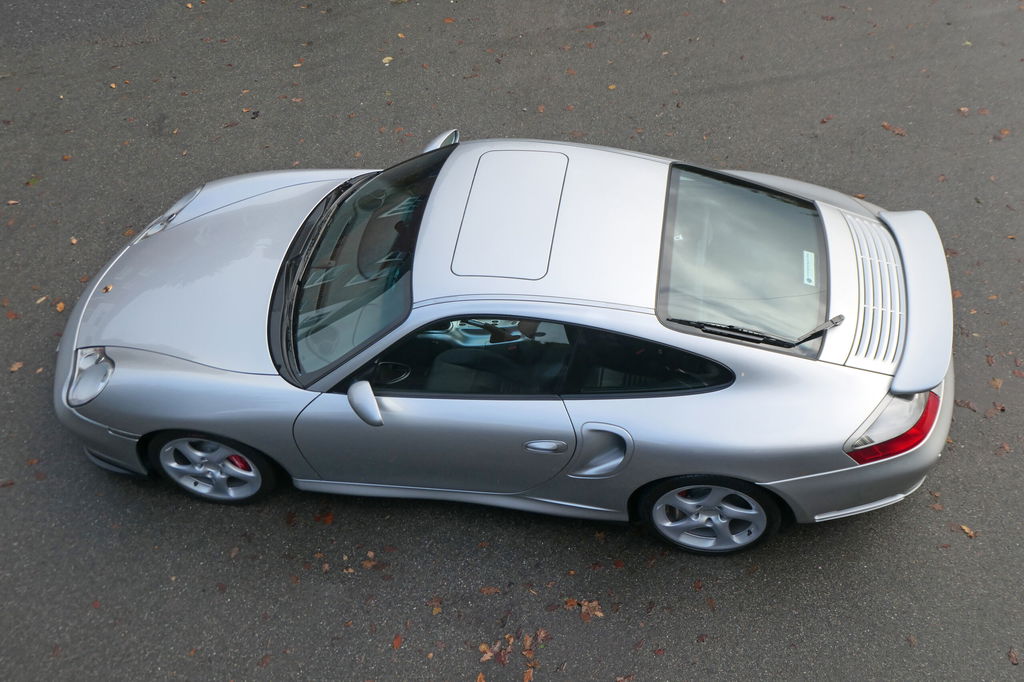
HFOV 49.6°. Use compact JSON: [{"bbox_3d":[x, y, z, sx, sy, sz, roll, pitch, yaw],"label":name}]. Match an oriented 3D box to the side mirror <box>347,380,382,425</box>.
[{"bbox_3d":[-0.622,0.272,4.650,0.145,0.140,0.215,-11,48,-3],"label":"side mirror"}]

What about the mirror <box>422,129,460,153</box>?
[{"bbox_3d":[-0.377,-1.033,5.785,0.150,0.140,0.215,12,51,18],"label":"mirror"}]

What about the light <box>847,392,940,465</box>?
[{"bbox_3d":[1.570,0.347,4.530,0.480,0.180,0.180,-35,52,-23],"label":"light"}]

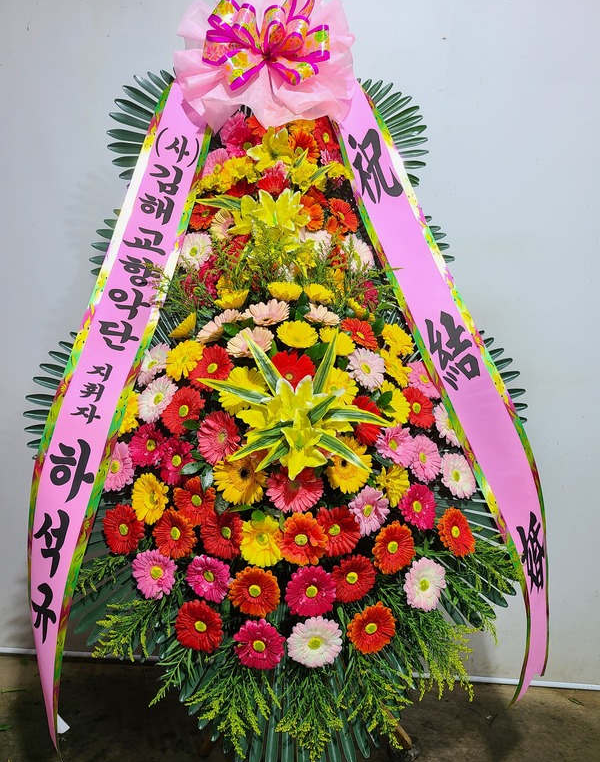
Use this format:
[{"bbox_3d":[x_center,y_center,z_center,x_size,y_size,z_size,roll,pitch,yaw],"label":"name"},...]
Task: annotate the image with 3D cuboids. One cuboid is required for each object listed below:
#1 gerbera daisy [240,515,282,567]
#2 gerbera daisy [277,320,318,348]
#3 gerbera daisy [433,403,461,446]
[{"bbox_3d":[-0.083,0.347,1.300,0.102,0.109,0.036,3,-21,17],"label":"gerbera daisy"},{"bbox_3d":[-0.006,-0.103,1.414,0.100,0.035,0.100,-1,43,-4],"label":"gerbera daisy"},{"bbox_3d":[0.330,0.100,1.348,0.106,0.106,0.042,-5,-15,-30],"label":"gerbera daisy"}]

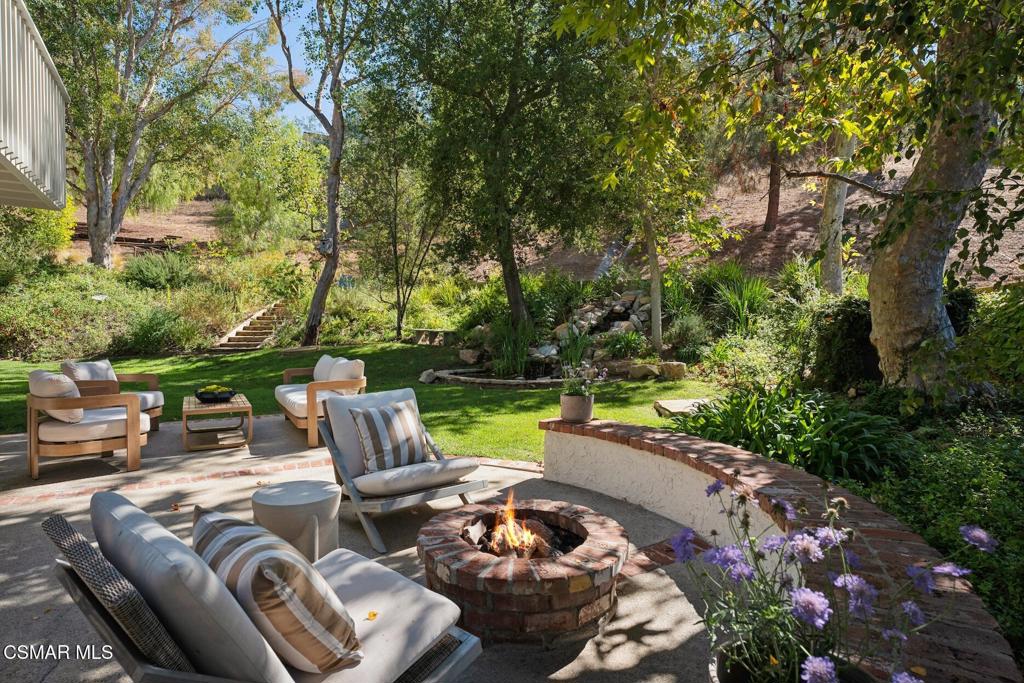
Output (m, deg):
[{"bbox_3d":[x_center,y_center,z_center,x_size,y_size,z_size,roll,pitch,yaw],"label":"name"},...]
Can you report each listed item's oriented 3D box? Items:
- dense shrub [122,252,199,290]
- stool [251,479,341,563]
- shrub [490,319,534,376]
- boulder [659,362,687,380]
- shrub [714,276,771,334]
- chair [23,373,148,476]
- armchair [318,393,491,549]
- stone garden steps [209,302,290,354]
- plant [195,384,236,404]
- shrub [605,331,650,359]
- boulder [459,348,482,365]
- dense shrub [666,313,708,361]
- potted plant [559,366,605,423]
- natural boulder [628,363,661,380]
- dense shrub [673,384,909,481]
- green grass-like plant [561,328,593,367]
[{"bbox_3d":[-12.014,-2.393,17.500,2.200,1.300,1.800,0,1,-34],"label":"dense shrub"},{"bbox_3d":[-0.935,0.887,2.261,0.385,0.450,0.385,0,1,0],"label":"stool"},{"bbox_3d":[0.010,0.121,10.300,0.850,1.170,0.750,0,1,0],"label":"shrub"},{"bbox_3d":[3.470,0.645,11.000,0.560,0.380,0.460,0,1,0],"label":"boulder"},{"bbox_3d":[5.177,-0.809,11.500,1.150,1.280,1.050,0,1,24],"label":"shrub"},{"bbox_3d":[-3.750,0.691,4.515,0.800,0.860,0.840,1,1,44],"label":"chair"},{"bbox_3d":[-0.712,0.716,3.209,0.740,0.770,0.850,-1,1,-44],"label":"armchair"},{"bbox_3d":[-7.715,-0.361,15.400,1.250,1.500,2.700,0,1,19],"label":"stone garden steps"},{"bbox_3d":[-3.388,0.593,5.871,0.460,0.190,0.460,0,1,0],"label":"plant"},{"bbox_3d":[2.436,0.063,10.800,0.950,0.600,0.850,0,1,0],"label":"shrub"},{"bbox_3d":[-1.062,0.391,13.100,0.570,0.390,0.480,0,1,0],"label":"boulder"},{"bbox_3d":[4.158,-0.095,12.200,1.050,1.150,0.950,0,1,0],"label":"dense shrub"},{"bbox_3d":[0.576,0.421,4.248,0.370,0.460,0.360,0,1,0],"label":"potted plant"},{"bbox_3d":[2.821,0.654,10.900,0.640,0.330,0.480,0,1,0],"label":"natural boulder"},{"bbox_3d":[2.540,0.718,4.709,1.800,0.730,1.300,0,1,18],"label":"dense shrub"},{"bbox_3d":[1.461,0.170,11.600,0.730,1.000,0.650,0,1,0],"label":"green grass-like plant"}]

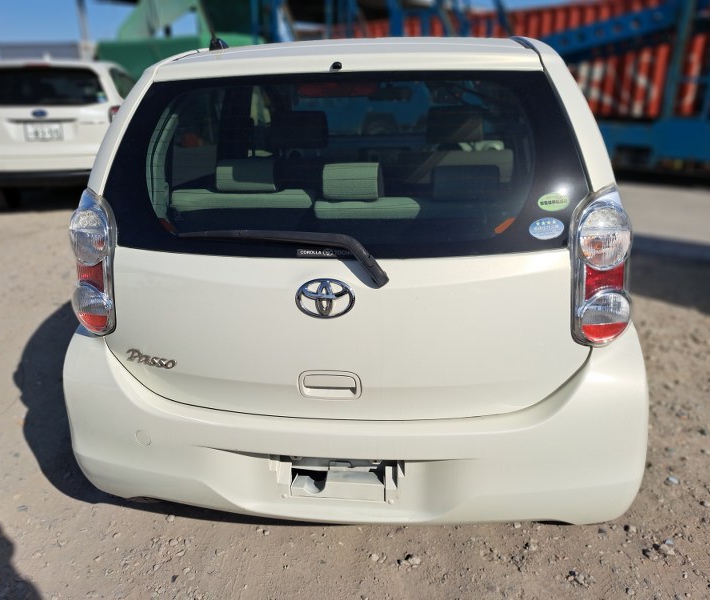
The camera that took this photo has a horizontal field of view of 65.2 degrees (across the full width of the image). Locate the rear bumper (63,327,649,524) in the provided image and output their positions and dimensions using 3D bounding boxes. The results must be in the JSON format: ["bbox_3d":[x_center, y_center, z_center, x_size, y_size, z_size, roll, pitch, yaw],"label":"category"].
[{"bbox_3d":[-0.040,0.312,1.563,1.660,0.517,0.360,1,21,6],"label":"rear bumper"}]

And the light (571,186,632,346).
[{"bbox_3d":[0.603,-0.088,1.383,0.170,0.392,0.190,1,21,6],"label":"light"}]

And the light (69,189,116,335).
[{"bbox_3d":[-0.698,-0.109,1.527,0.172,0.392,0.190,1,21,6],"label":"light"}]

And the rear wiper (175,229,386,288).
[{"bbox_3d":[-0.167,-0.100,1.298,0.499,0.128,0.095,1,21,6],"label":"rear wiper"}]

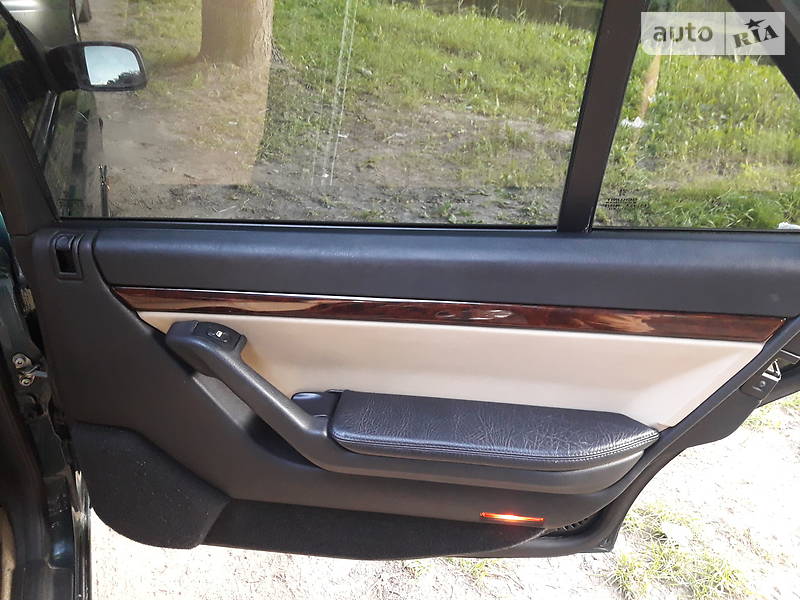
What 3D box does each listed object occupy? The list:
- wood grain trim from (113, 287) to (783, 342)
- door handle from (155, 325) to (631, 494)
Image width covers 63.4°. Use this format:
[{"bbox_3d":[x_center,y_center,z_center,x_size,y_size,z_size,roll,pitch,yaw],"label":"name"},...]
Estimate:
[{"bbox_3d":[0.038,0.020,0.776,0.795,0.029,0.022,3,30,6],"label":"wood grain trim"},{"bbox_3d":[0.009,0.139,0.795,0.565,0.210,0.105,2,30,7],"label":"door handle"}]

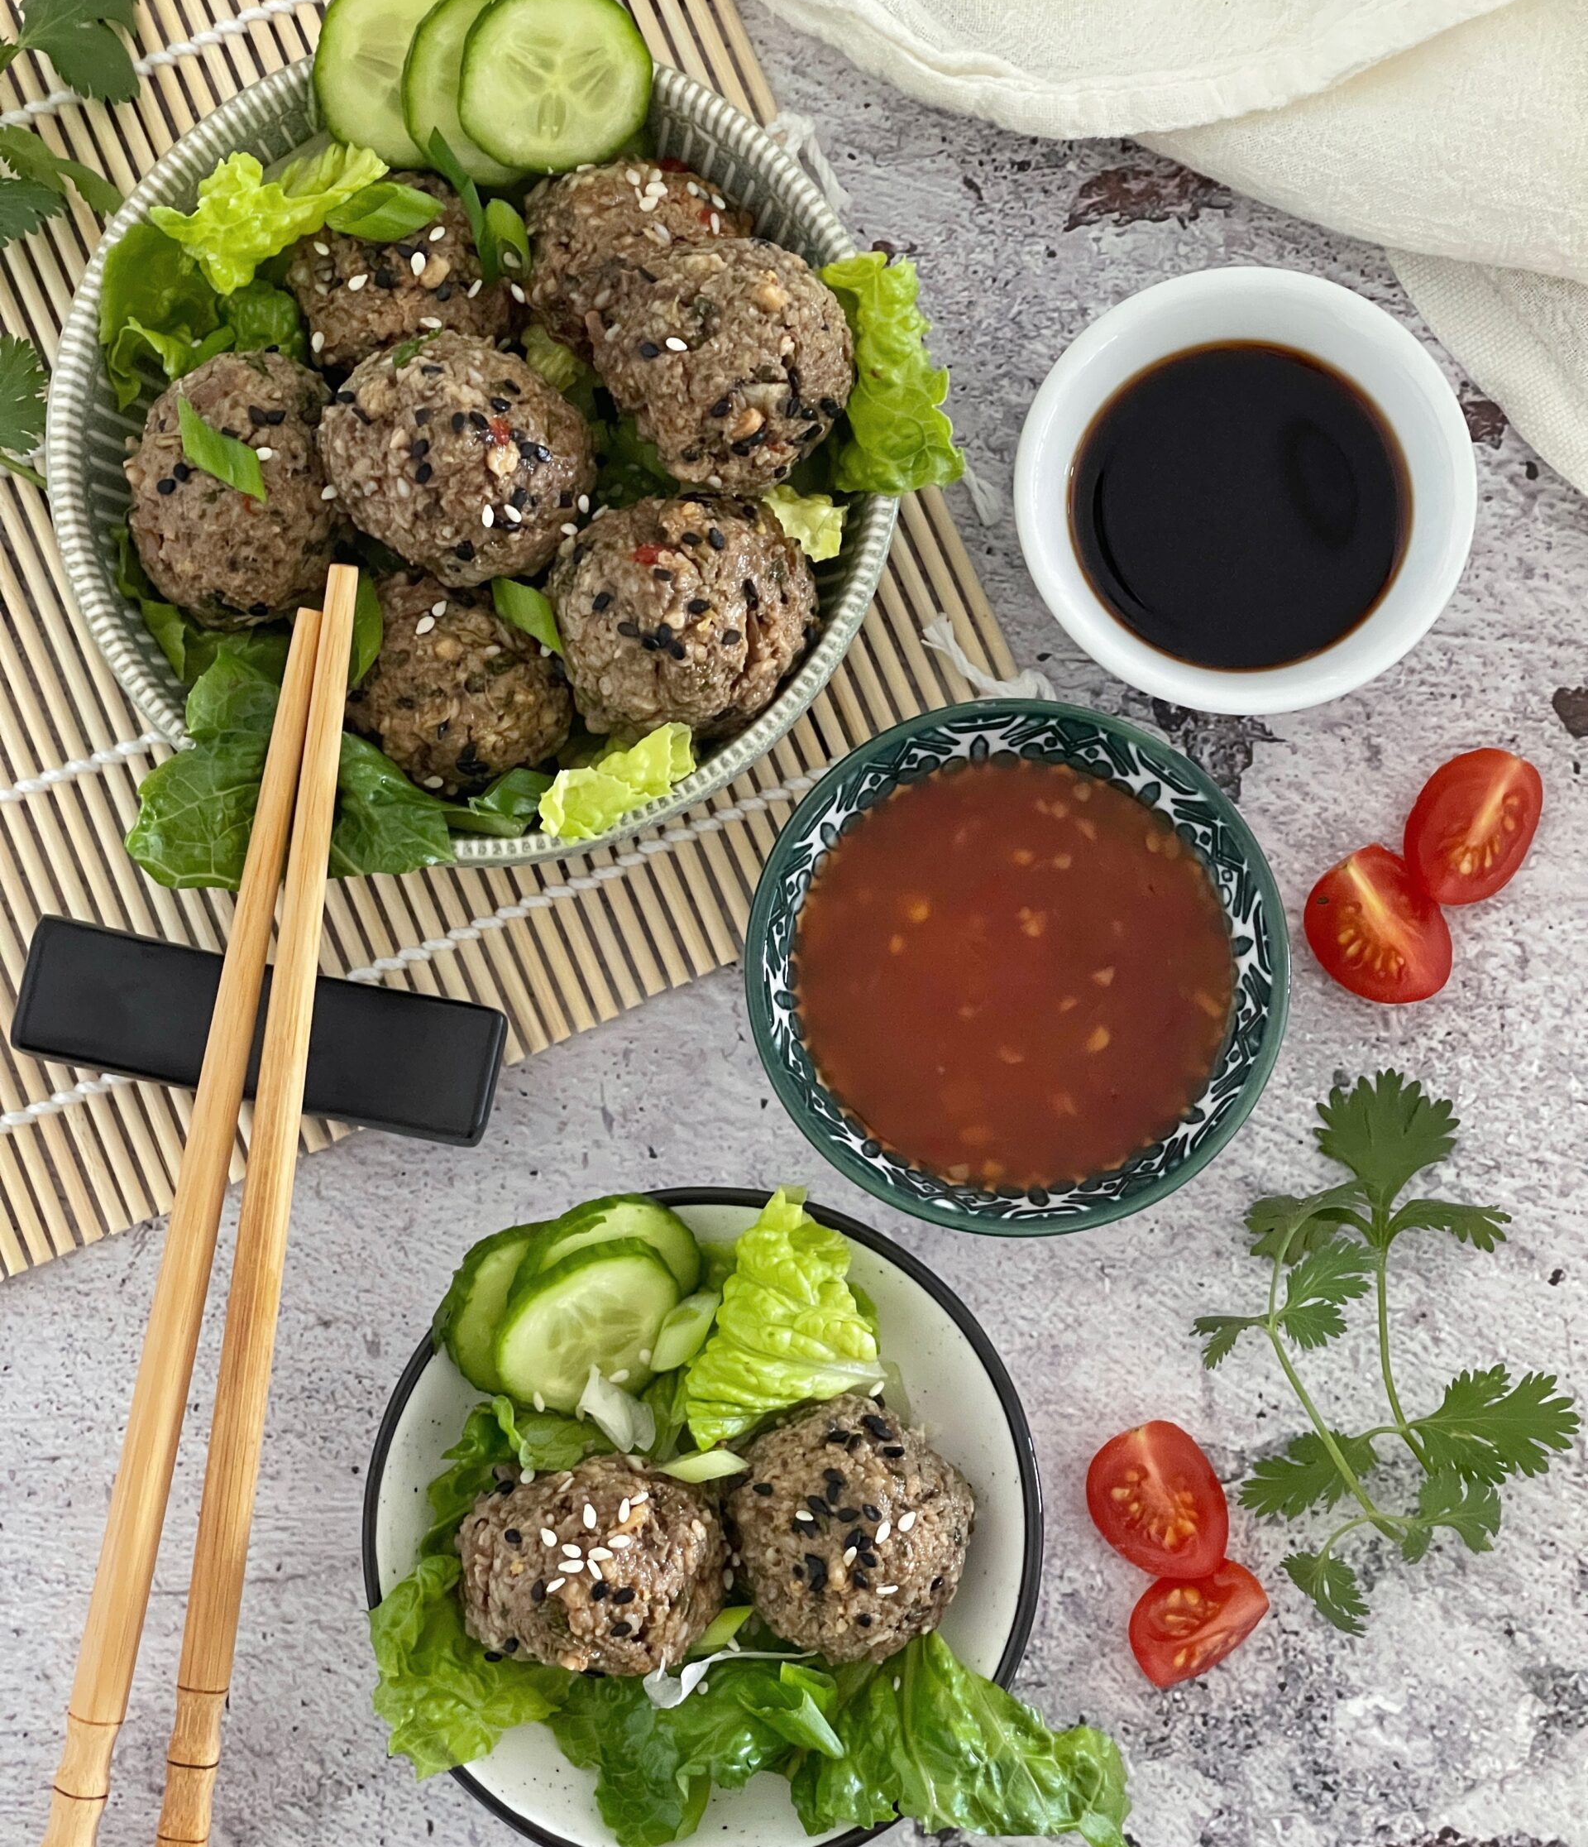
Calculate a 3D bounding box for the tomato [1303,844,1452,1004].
[{"bbox_3d":[0.092,0.000,0.611,0.021,0.013,0.025,-30,80,-4],"label":"tomato"}]

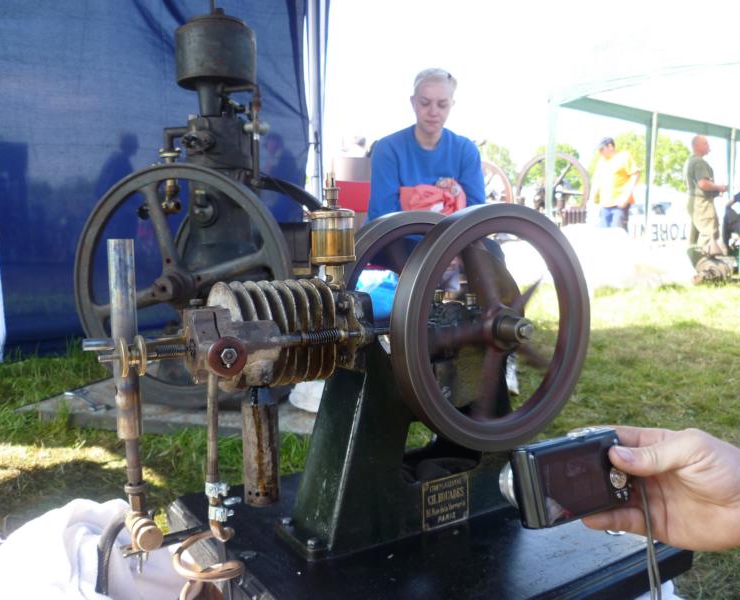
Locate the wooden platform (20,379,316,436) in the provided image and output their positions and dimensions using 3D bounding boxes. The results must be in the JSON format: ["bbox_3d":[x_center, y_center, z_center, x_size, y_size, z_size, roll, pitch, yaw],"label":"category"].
[{"bbox_3d":[-0.443,0.324,2.116,1.036,0.060,0.720,1,6,12],"label":"wooden platform"}]

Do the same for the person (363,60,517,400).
[{"bbox_3d":[0.268,-0.259,2.316,0.520,1.150,0.680,-1,6,-2],"label":"person"}]

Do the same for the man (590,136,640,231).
[{"bbox_3d":[3.093,-1.178,8.174,0.550,1.750,0.420,3,7,30],"label":"man"}]

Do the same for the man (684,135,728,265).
[{"bbox_3d":[4.143,-1.159,7.976,0.500,1.740,0.500,2,6,21],"label":"man"}]

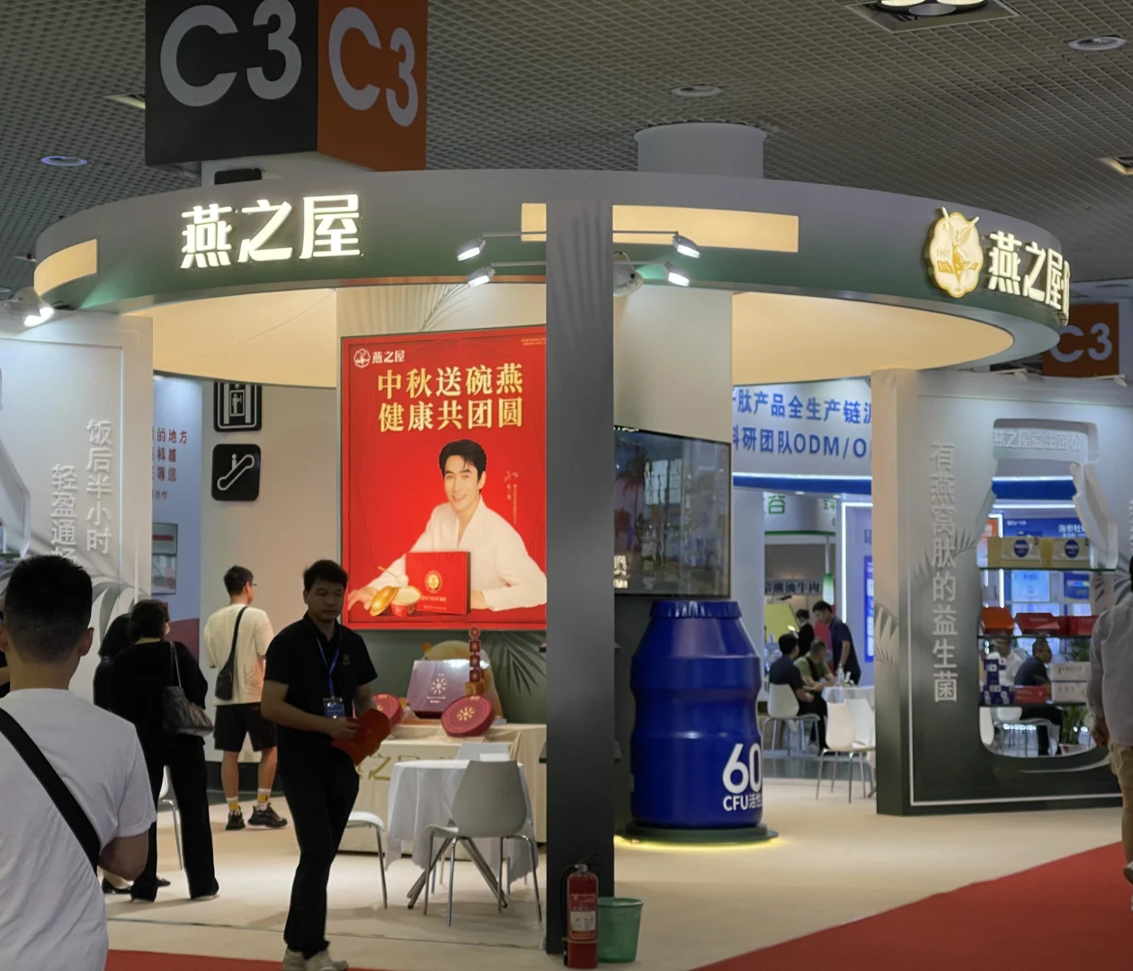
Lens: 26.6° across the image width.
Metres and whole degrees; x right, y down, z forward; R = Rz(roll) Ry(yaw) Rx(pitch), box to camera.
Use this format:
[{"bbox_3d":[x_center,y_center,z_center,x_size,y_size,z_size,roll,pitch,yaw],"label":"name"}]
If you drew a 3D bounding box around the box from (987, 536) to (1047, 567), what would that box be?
[{"bbox_3d":[3.382,0.506,18.041,0.372,0.231,0.150,1,-3,-26],"label":"box"}]

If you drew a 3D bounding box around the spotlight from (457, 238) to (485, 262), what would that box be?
[{"bbox_3d":[-0.448,-1.109,11.285,0.140,0.085,0.180,-26,0,0],"label":"spotlight"}]

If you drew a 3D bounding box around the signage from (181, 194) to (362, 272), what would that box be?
[{"bbox_3d":[-1.582,-1.353,12.777,1.164,0.350,0.100,-2,-3,28],"label":"signage"}]

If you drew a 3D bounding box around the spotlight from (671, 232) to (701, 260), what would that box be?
[{"bbox_3d":[0.568,-1.127,11.285,0.140,0.085,0.180,26,0,0],"label":"spotlight"}]

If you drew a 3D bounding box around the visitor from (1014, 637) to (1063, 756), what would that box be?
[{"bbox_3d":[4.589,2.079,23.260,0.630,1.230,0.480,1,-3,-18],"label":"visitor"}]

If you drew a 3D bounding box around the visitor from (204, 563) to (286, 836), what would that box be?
[{"bbox_3d":[-2.227,1.471,16.643,0.510,1.780,0.380,-1,-3,22],"label":"visitor"}]

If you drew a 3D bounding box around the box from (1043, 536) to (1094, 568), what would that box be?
[{"bbox_3d":[3.805,0.514,18.246,0.371,0.237,0.150,1,-3,-26],"label":"box"}]

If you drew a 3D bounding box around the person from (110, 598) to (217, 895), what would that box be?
[{"bbox_3d":[-2.117,1.376,12.643,0.530,1.570,0.360,-1,-3,10],"label":"person"}]

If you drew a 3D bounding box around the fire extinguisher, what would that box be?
[{"bbox_3d":[0.066,1.801,10.148,0.165,0.470,0.135,0,-3,3],"label":"fire extinguisher"}]

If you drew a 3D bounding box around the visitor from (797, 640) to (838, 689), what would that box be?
[{"bbox_3d":[2.702,2.229,25.662,0.660,1.170,0.500,-2,-4,35],"label":"visitor"}]

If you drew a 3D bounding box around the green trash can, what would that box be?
[{"bbox_3d":[0.196,1.915,10.334,0.265,0.260,0.265,0,-3,0],"label":"green trash can"}]

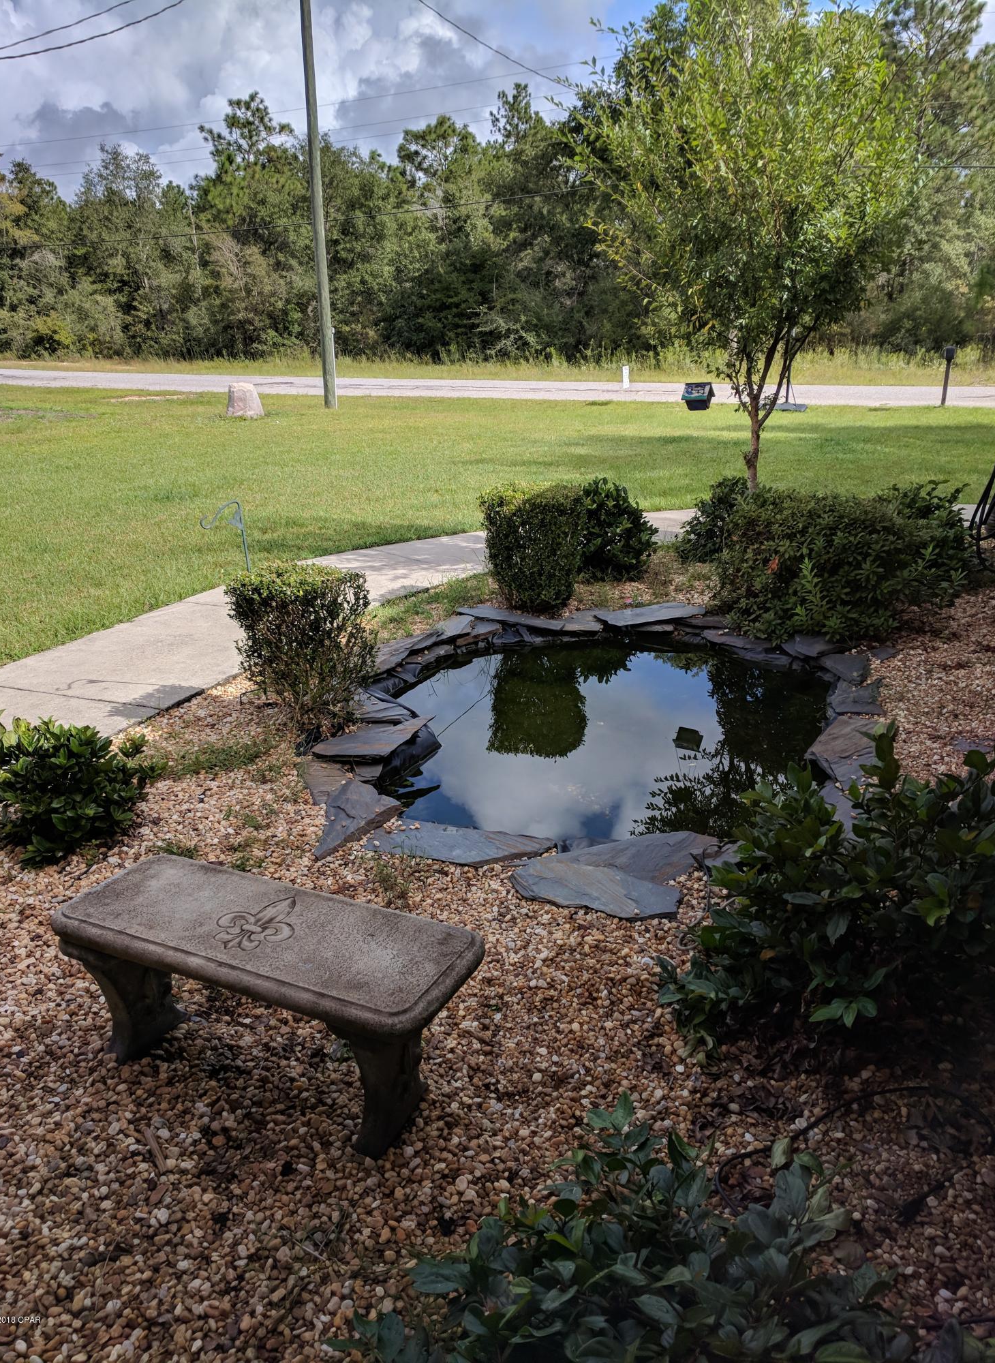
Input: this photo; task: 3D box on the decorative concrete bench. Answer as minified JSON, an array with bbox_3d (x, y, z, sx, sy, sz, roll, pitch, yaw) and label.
[{"bbox_3d":[-0.547,0.760,2.473,1.000,0.400,0.397,9,20,23],"label":"decorative concrete bench"}]

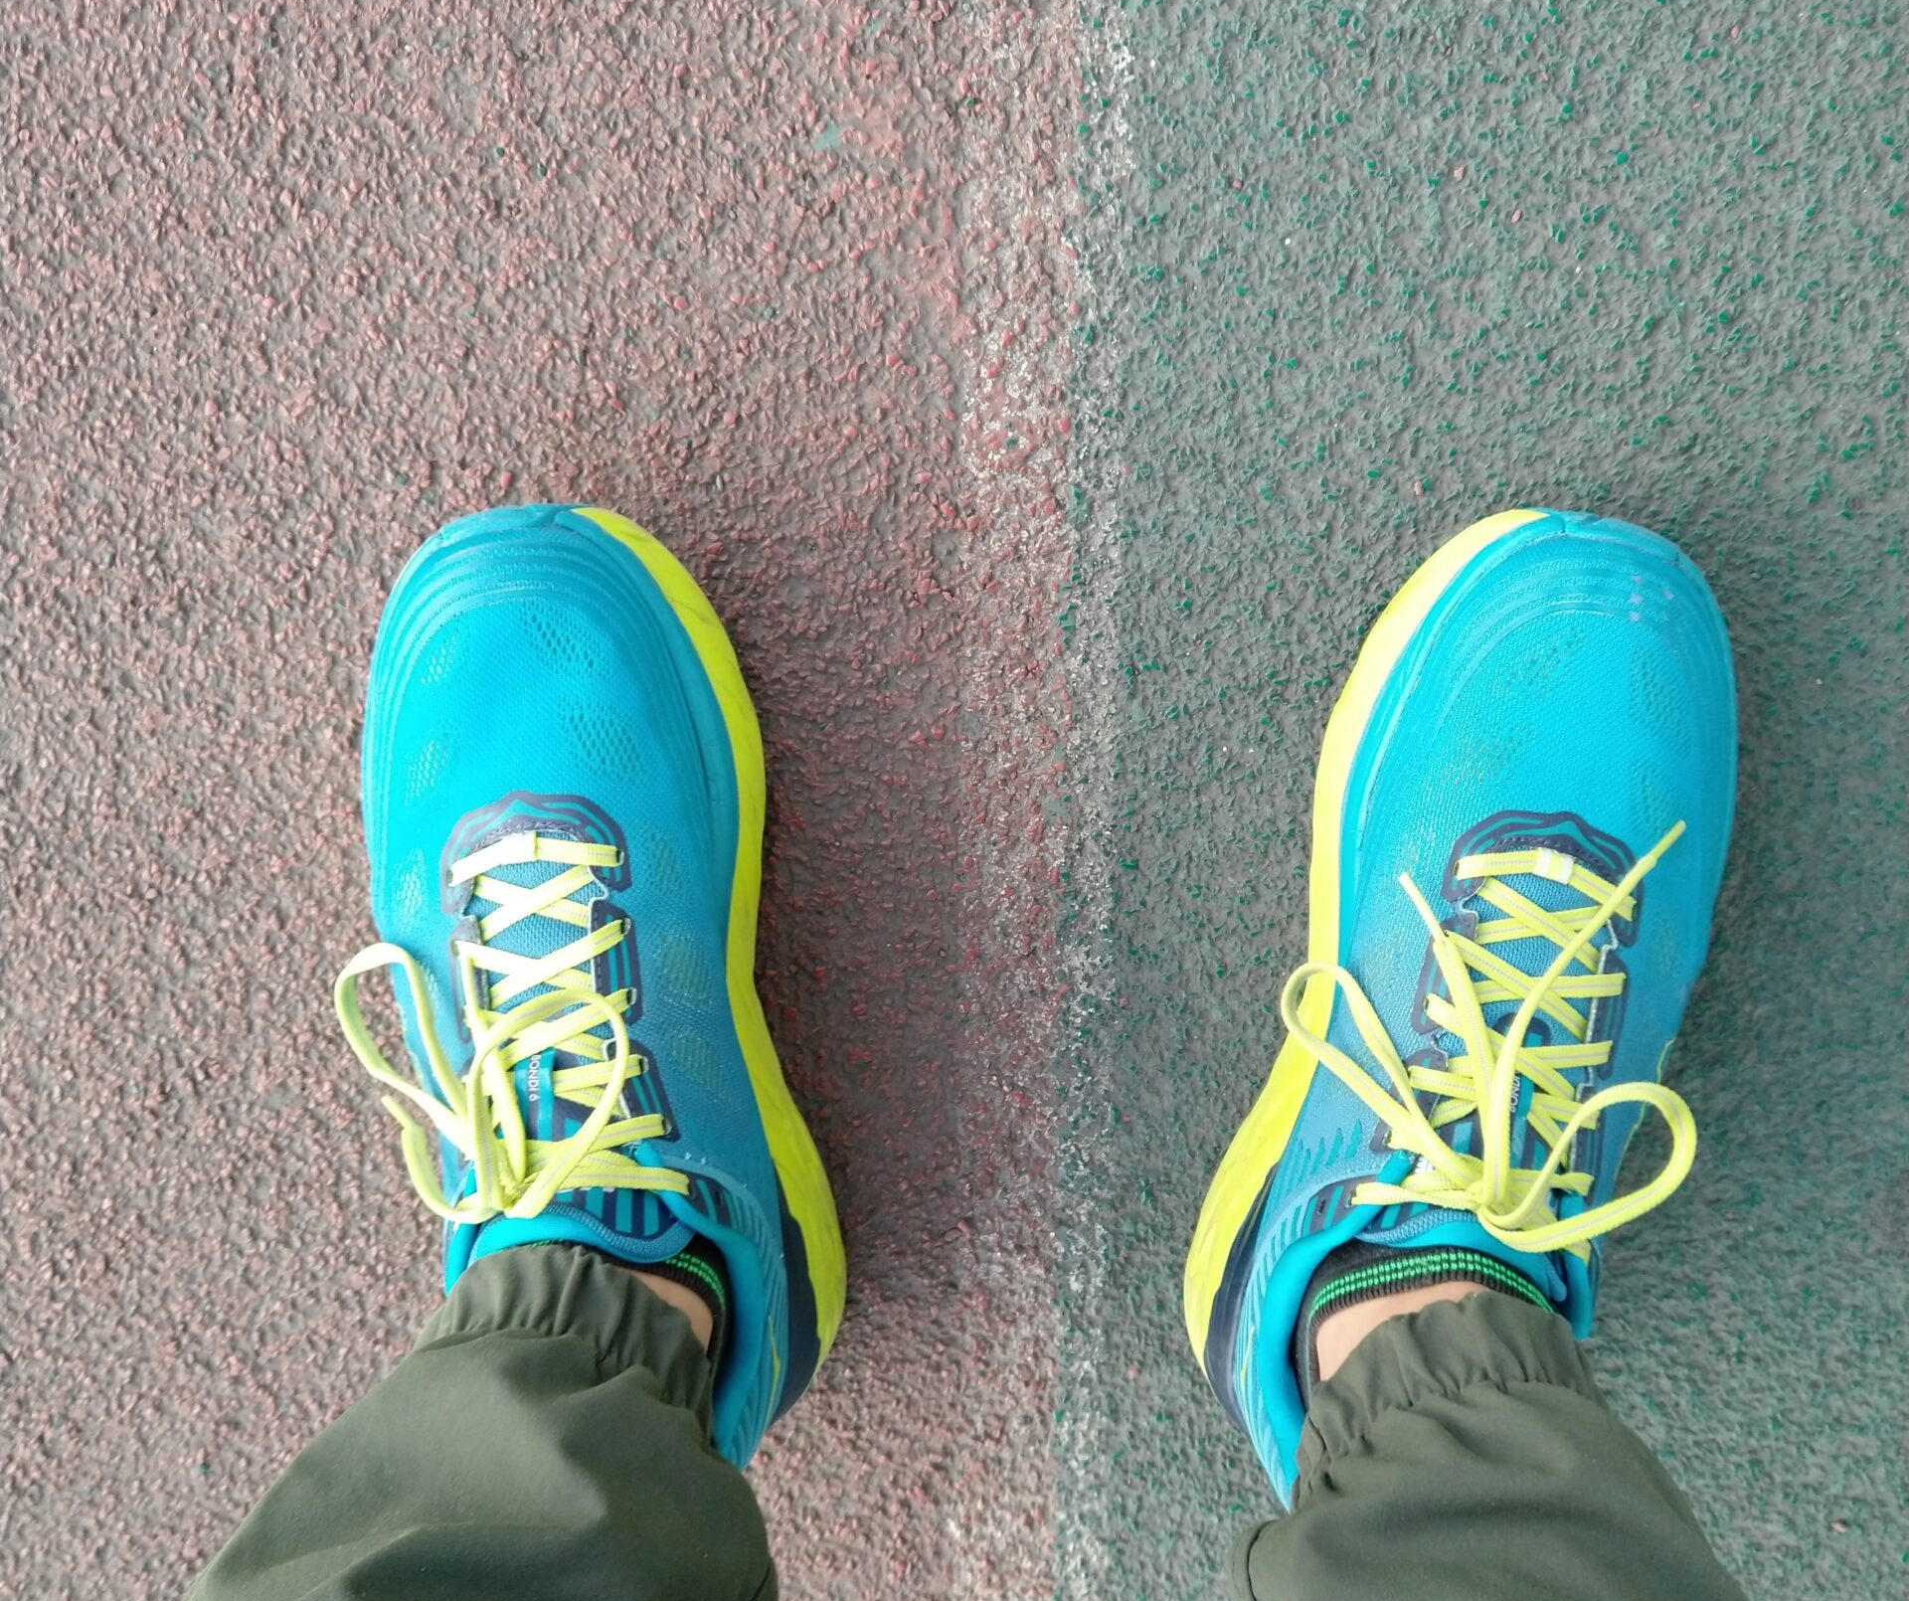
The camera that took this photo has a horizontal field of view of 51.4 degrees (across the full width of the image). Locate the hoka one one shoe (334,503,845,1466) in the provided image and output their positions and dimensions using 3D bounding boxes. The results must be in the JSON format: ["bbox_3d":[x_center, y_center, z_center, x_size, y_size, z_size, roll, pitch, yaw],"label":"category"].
[{"bbox_3d":[-0.106,0.066,0.576,0.120,0.118,0.304,-11,100,4],"label":"hoka one one shoe"}]

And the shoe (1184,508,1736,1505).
[{"bbox_3d":[0.150,0.068,0.569,0.120,0.118,0.304,16,101,-1],"label":"shoe"}]

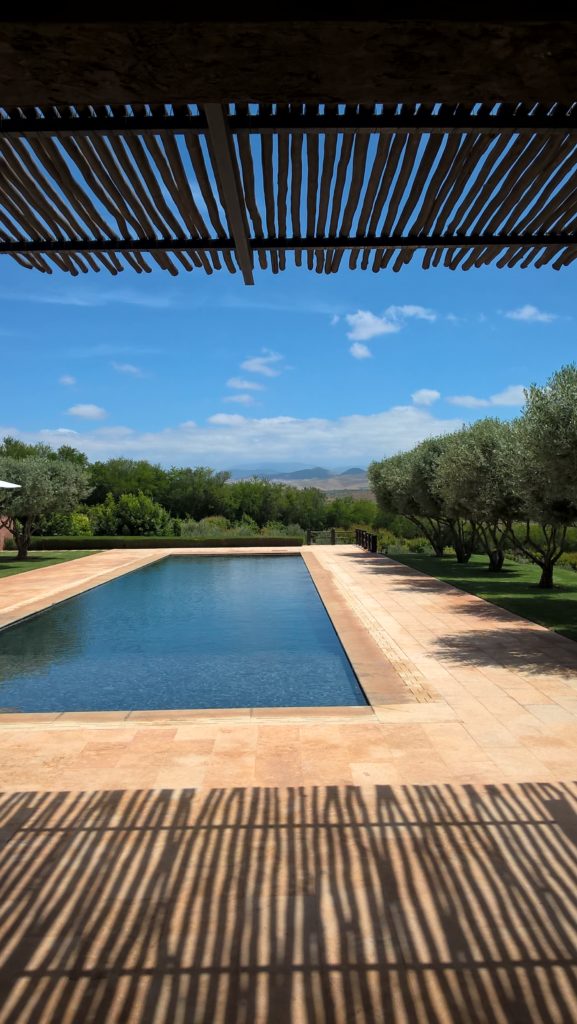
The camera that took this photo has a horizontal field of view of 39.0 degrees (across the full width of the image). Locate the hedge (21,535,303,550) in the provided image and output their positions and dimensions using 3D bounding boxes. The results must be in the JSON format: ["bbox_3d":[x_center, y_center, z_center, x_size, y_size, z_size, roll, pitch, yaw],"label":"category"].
[{"bbox_3d":[-5.460,1.290,34.500,12.100,0.460,1.250,-1,0,-1],"label":"hedge"}]

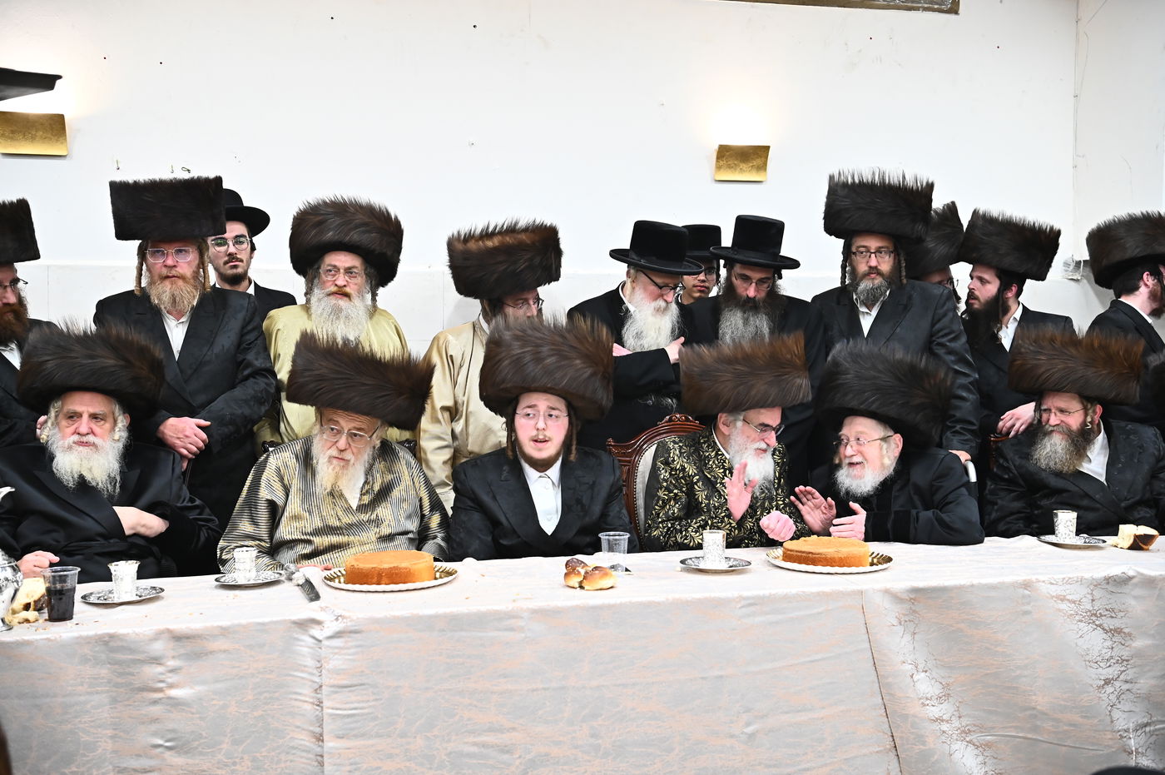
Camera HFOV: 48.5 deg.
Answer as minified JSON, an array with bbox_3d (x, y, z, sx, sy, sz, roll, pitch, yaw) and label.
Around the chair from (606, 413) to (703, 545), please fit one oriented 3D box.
[{"bbox_3d":[0.391,0.643,3.566,0.600,1.120,0.620,-1,3,-24],"label":"chair"}]

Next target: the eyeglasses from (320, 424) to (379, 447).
[{"bbox_3d":[-0.562,0.099,3.197,0.140,0.045,0.140,13,17,5],"label":"eyeglasses"}]

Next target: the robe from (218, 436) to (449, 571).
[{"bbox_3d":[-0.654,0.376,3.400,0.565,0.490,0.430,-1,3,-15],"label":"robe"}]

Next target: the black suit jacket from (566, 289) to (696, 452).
[{"bbox_3d":[0.187,0.101,4.320,0.480,0.850,0.360,-2,3,-37],"label":"black suit jacket"}]

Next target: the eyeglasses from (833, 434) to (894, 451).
[{"bbox_3d":[0.797,0.150,3.613,0.140,0.040,0.140,-8,0,-29],"label":"eyeglasses"}]

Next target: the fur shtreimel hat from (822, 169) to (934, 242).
[{"bbox_3d":[0.962,-0.588,4.200,0.355,0.200,0.360,4,4,3],"label":"fur shtreimel hat"}]

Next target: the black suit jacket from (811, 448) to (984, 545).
[{"bbox_3d":[0.849,0.462,3.514,0.520,0.600,0.480,2,3,30],"label":"black suit jacket"}]

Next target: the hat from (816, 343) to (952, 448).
[{"bbox_3d":[0.802,0.017,3.450,0.350,0.185,0.360,9,-5,30],"label":"hat"}]

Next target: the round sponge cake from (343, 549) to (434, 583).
[{"bbox_3d":[-0.458,0.427,3.080,0.214,0.049,0.214,0,3,0],"label":"round sponge cake"}]

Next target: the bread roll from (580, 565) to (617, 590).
[{"bbox_3d":[0.037,0.404,2.805,0.080,0.050,0.068,0,3,-18],"label":"bread roll"}]

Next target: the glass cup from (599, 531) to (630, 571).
[{"bbox_3d":[0.074,0.382,2.980,0.073,0.087,0.073,0,2,0],"label":"glass cup"}]

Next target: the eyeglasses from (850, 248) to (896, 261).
[{"bbox_3d":[0.931,-0.422,4.146,0.140,0.040,0.140,1,3,12],"label":"eyeglasses"}]

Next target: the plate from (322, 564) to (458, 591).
[{"bbox_3d":[-0.481,0.468,3.234,0.336,0.020,0.336,0,3,-15],"label":"plate"}]

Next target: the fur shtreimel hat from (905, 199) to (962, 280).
[{"bbox_3d":[1.128,-0.498,4.420,0.315,0.178,0.315,-16,0,25],"label":"fur shtreimel hat"}]

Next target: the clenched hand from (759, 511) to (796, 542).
[{"bbox_3d":[0.538,0.386,3.580,0.097,0.085,0.100,1,3,18],"label":"clenched hand"}]

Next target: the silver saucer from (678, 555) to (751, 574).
[{"bbox_3d":[0.308,0.411,3.020,0.167,0.015,0.167,0,3,0],"label":"silver saucer"}]

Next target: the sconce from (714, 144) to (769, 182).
[{"bbox_3d":[0.611,-0.857,4.950,0.200,0.135,0.090,-1,3,-16],"label":"sconce"}]

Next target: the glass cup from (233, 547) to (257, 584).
[{"bbox_3d":[-0.828,0.430,3.184,0.062,0.082,0.062,0,3,-15],"label":"glass cup"}]

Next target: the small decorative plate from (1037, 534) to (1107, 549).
[{"bbox_3d":[1.312,0.414,3.470,0.178,0.016,0.178,0,3,0],"label":"small decorative plate"}]

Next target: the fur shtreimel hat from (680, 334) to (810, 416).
[{"bbox_3d":[0.438,-0.035,3.500,0.350,0.190,0.355,-5,4,0],"label":"fur shtreimel hat"}]

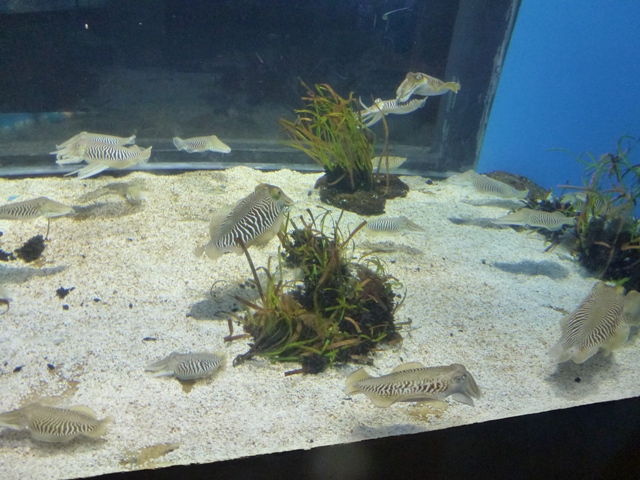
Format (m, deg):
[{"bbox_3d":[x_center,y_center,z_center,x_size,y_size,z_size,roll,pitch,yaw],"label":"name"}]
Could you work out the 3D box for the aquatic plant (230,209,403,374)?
[{"bbox_3d":[-0.004,0.090,0.850,0.310,0.170,0.260,0,34,0],"label":"aquatic plant"}]

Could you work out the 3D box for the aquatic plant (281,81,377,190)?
[{"bbox_3d":[0.020,-0.280,1.220,0.250,0.260,0.200,0,34,0],"label":"aquatic plant"}]

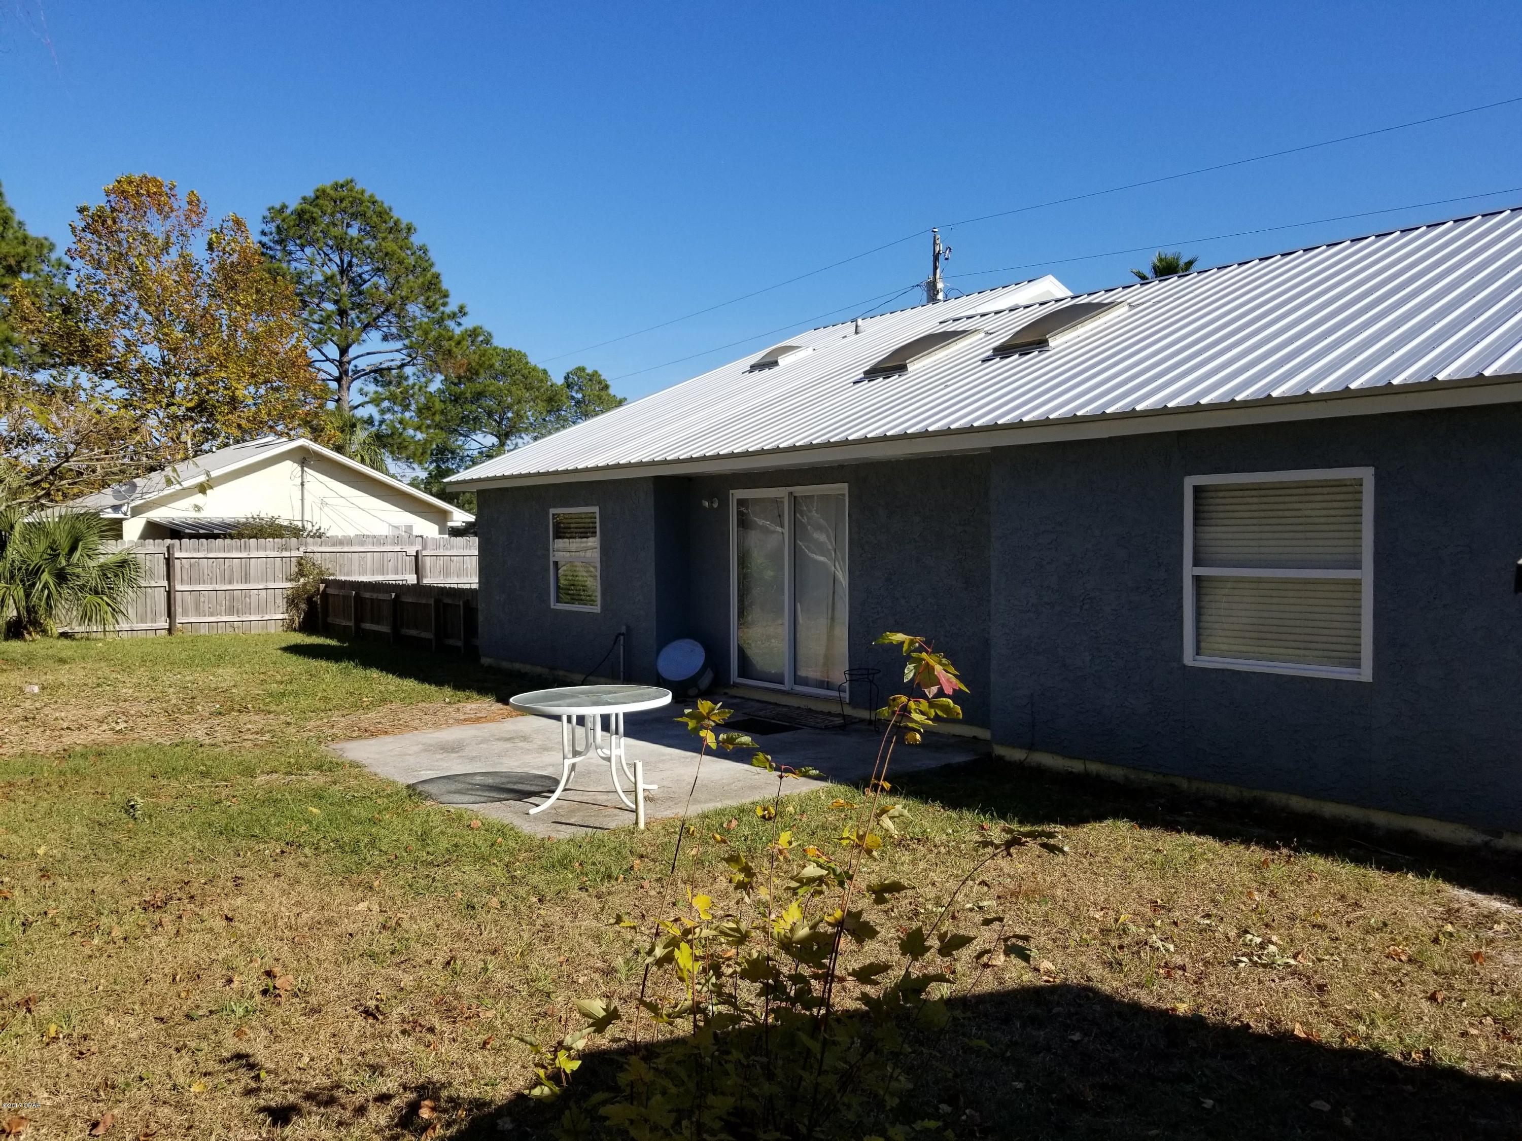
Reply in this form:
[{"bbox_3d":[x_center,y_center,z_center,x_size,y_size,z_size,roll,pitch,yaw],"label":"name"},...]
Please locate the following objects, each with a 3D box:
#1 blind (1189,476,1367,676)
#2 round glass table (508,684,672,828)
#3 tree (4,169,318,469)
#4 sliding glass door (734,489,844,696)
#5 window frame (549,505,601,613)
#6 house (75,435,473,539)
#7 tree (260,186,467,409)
[{"bbox_3d":[3.173,0.018,7.088,0.060,1.167,1.100,-2,2,-39],"label":"blind"},{"bbox_3d":[-1.078,1.145,7.333,1.004,0.684,1.004,0,2,0],"label":"round glass table"},{"bbox_3d":[-21.227,-6.689,41.215,10.031,14.902,10.031,-1,2,-27],"label":"tree"},{"bbox_3d":[0.275,0.191,11.438,0.120,2.039,1.790,-2,2,-39],"label":"sliding glass door"},{"bbox_3d":[-2.197,-0.130,13.595,0.100,1.218,1.154,-2,2,-39],"label":"window frame"},{"bbox_3d":[-15.274,-1.347,34.908,9.100,4.500,10.500,-2,2,-39],"label":"house"},{"bbox_3d":[-16.367,-7.731,47.239,7.892,16.567,7.892,-1,2,-19],"label":"tree"}]

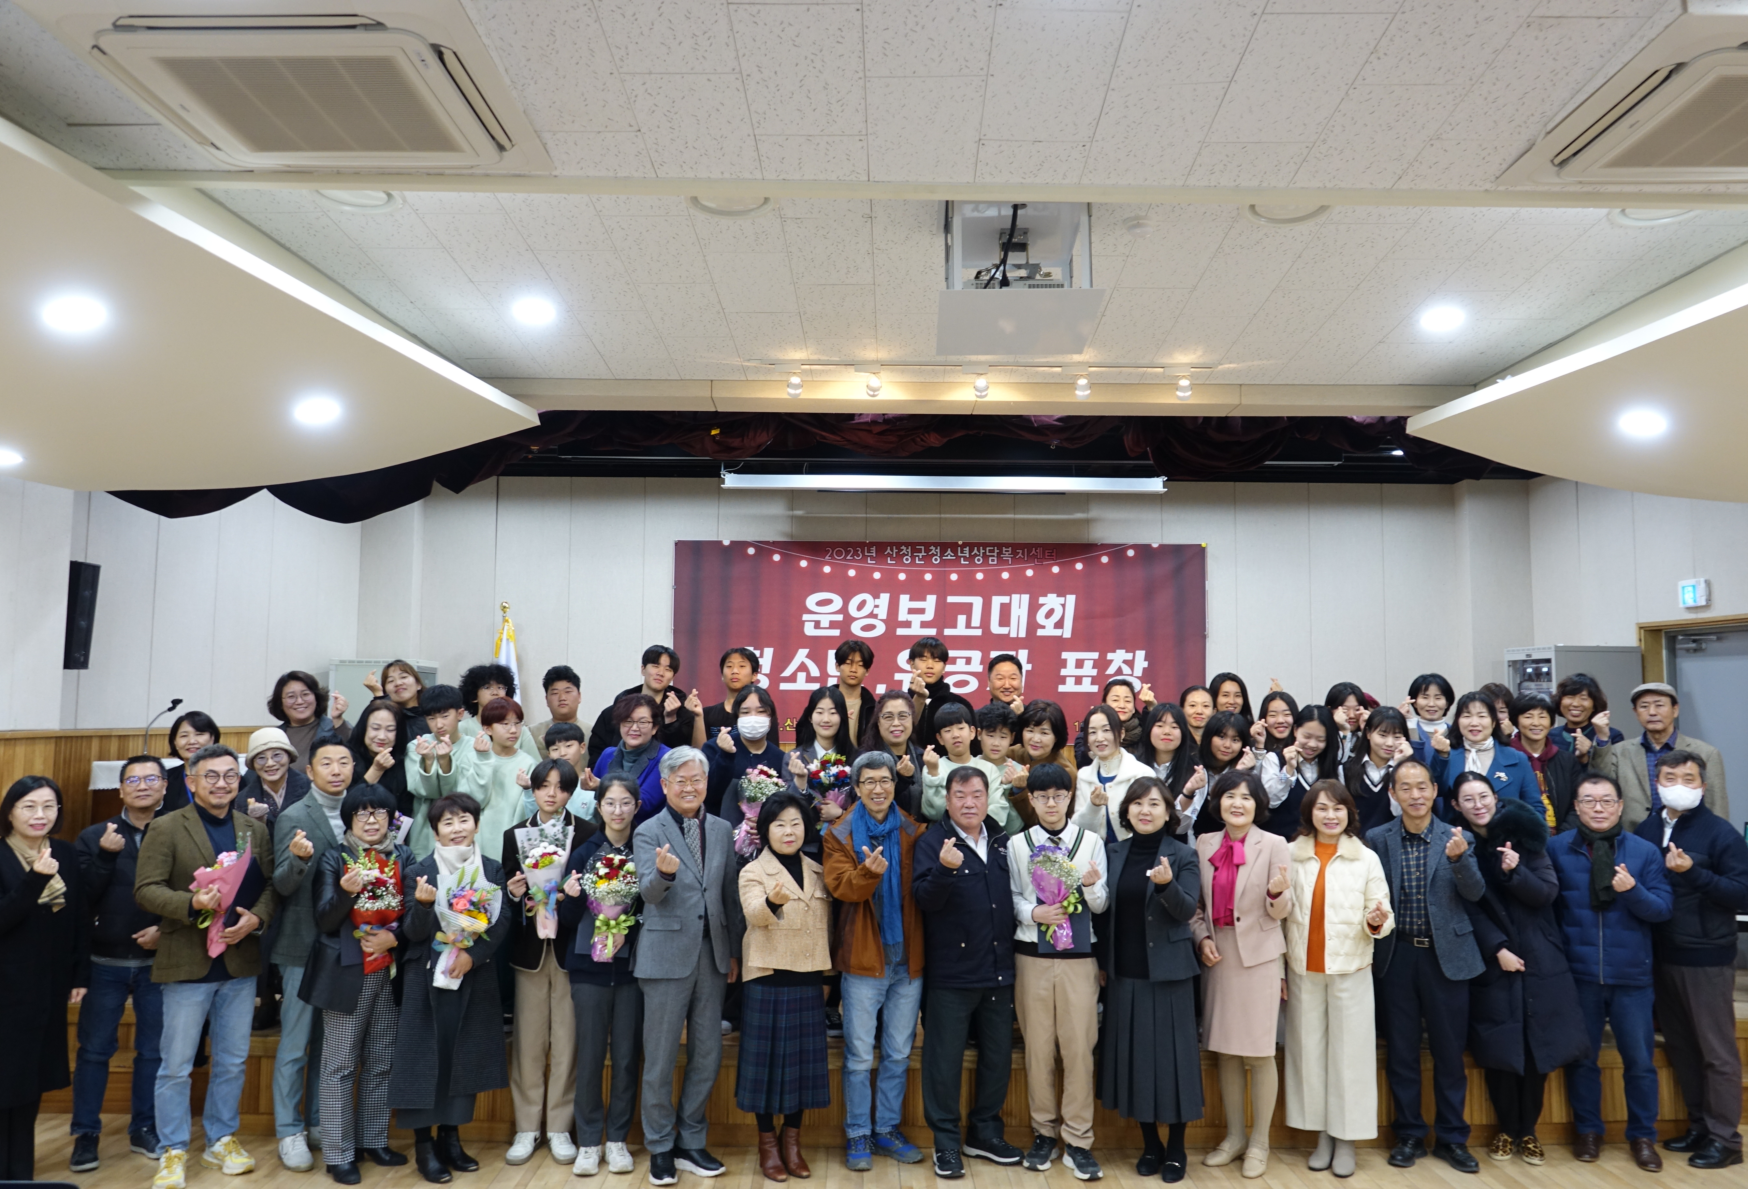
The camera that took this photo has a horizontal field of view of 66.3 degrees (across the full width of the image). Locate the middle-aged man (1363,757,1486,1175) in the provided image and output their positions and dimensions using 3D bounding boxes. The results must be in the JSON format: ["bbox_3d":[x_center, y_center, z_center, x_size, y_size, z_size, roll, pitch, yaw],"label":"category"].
[{"bbox_3d":[2.359,1.572,5.755,0.500,1.720,0.380,-1,-5,15],"label":"middle-aged man"}]

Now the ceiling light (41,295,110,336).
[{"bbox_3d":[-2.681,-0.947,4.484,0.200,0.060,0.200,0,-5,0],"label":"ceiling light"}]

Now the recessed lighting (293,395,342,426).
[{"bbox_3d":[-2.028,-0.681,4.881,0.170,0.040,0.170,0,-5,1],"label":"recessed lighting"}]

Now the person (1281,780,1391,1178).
[{"bbox_3d":[1.954,1.608,5.674,0.480,1.600,0.350,-1,-5,11],"label":"person"}]

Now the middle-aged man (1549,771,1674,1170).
[{"bbox_3d":[3.191,1.608,5.818,0.500,1.670,0.380,-1,-5,20],"label":"middle-aged man"}]

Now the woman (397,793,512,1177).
[{"bbox_3d":[-1.765,1.609,5.582,0.480,1.550,0.420,2,-6,-14],"label":"woman"}]

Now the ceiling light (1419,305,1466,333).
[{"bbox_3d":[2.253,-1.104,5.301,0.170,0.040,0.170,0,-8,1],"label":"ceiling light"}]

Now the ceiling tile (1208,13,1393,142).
[{"bbox_3d":[1.028,-1.261,3.290,0.300,0.018,0.600,1,-9,1],"label":"ceiling tile"}]

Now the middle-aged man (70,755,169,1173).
[{"bbox_3d":[-3.189,1.537,5.710,0.470,1.670,0.350,3,-5,-26],"label":"middle-aged man"}]

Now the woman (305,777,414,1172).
[{"bbox_3d":[-2.179,1.594,5.629,0.470,1.570,0.370,2,-6,-13],"label":"woman"}]

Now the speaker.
[{"bbox_3d":[-3.758,0.099,6.345,0.110,0.510,0.120,3,-2,37],"label":"speaker"}]

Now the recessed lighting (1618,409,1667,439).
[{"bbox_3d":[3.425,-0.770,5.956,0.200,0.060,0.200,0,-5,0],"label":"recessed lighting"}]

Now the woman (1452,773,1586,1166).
[{"bbox_3d":[2.809,1.598,5.838,0.500,1.613,0.380,-2,-5,23],"label":"woman"}]

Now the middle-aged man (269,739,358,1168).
[{"bbox_3d":[-2.429,1.515,5.822,0.500,1.770,0.350,3,-6,-27],"label":"middle-aged man"}]

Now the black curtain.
[{"bbox_3d":[-0.199,-0.630,6.575,6.868,0.595,0.320,0,-5,-1],"label":"black curtain"}]

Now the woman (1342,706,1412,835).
[{"bbox_3d":[2.350,1.286,6.258,0.460,1.530,0.380,-1,-6,12],"label":"woman"}]

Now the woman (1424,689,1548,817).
[{"bbox_3d":[2.939,1.255,6.423,0.470,1.556,0.330,-2,-5,23],"label":"woman"}]

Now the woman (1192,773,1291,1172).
[{"bbox_3d":[1.561,1.572,5.680,0.440,1.628,0.340,-1,-5,15],"label":"woman"}]

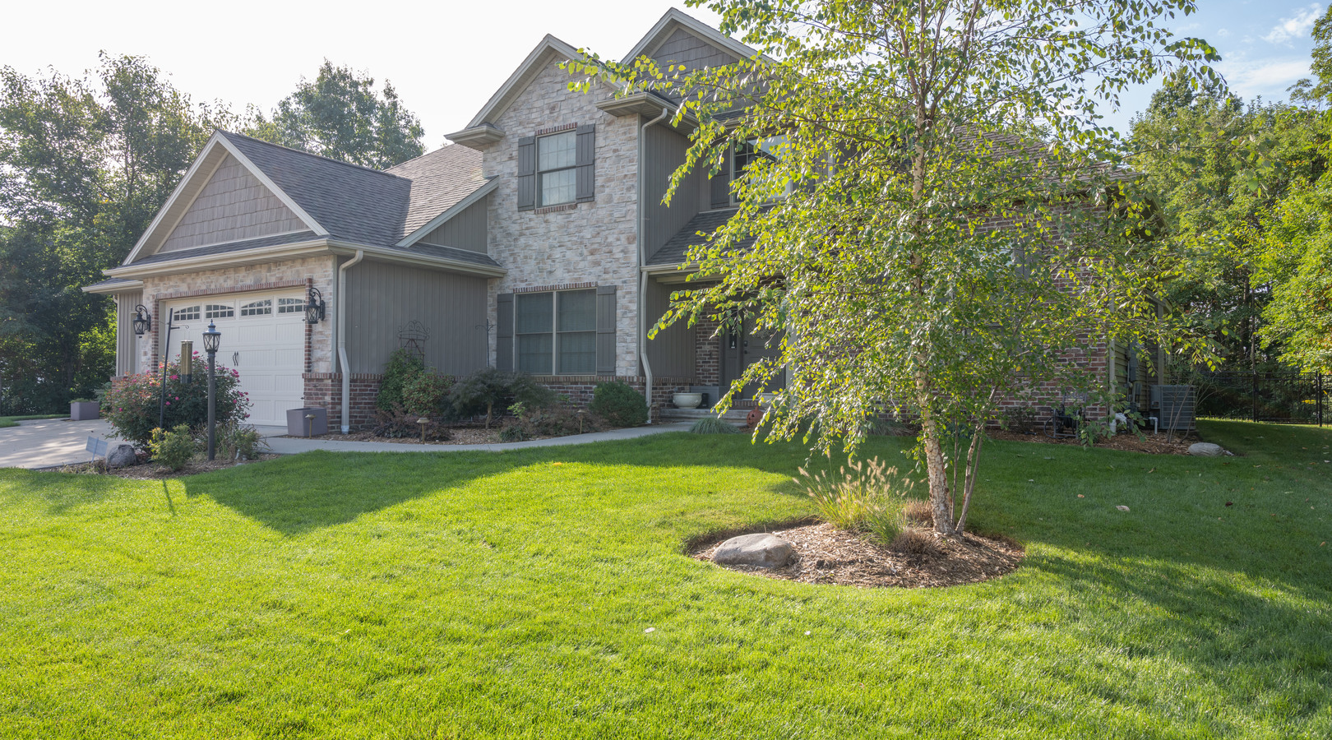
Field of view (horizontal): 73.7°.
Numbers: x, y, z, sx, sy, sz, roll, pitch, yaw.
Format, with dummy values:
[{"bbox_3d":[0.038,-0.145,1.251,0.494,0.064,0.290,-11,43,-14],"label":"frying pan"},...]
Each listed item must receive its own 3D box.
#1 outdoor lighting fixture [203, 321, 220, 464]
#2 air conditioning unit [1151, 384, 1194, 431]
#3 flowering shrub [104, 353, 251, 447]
[{"bbox_3d":[-6.234,0.279,12.200,0.225,1.945,0.225,1,-1,-27],"label":"outdoor lighting fixture"},{"bbox_3d":[9.638,0.704,16.866,0.735,0.830,0.735,-1,-1,33],"label":"air conditioning unit"},{"bbox_3d":[-7.100,0.452,12.850,1.850,1.400,1.650,1,-1,-29],"label":"flowering shrub"}]

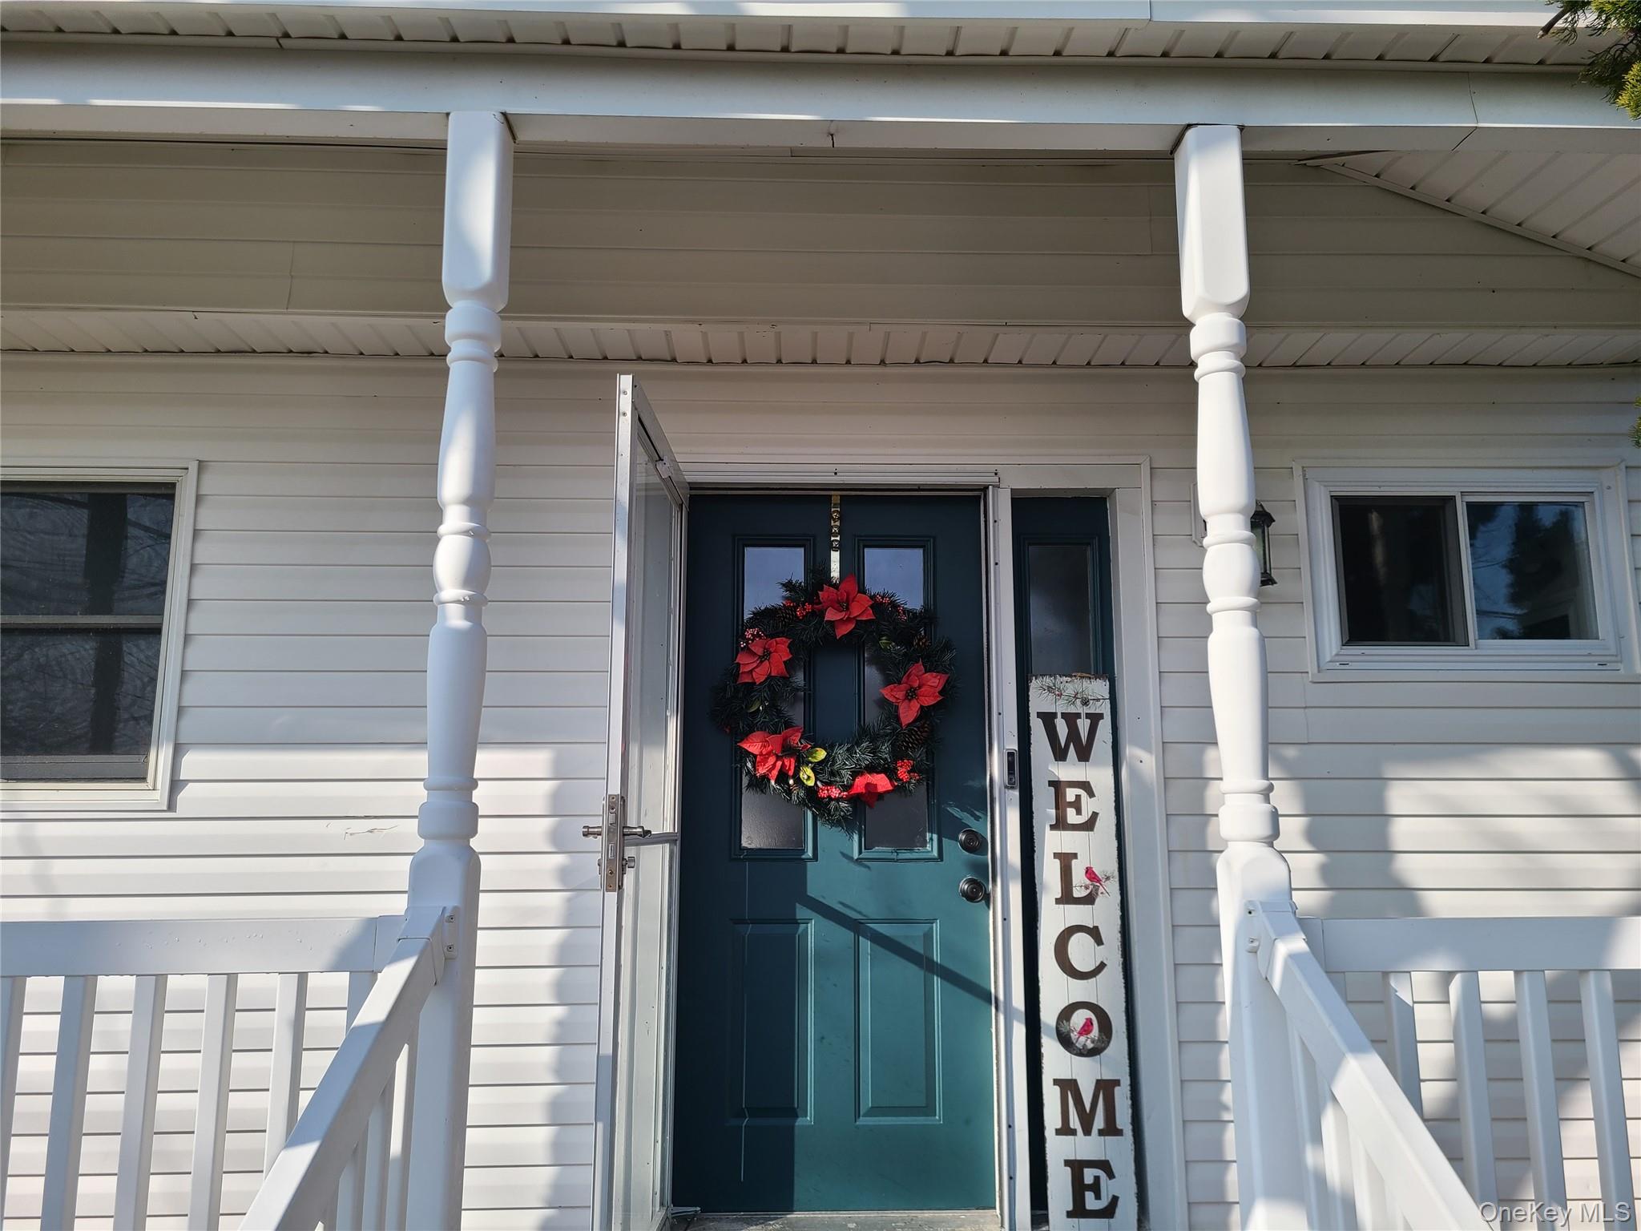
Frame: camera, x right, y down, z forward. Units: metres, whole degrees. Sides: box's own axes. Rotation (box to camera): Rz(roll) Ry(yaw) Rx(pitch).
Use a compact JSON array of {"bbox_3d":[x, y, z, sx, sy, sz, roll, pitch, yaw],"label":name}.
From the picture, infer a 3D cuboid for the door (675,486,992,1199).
[{"bbox_3d":[0.036,0.628,3.522,0.910,2.020,0.050,0,-10,-2],"label":"door"}]

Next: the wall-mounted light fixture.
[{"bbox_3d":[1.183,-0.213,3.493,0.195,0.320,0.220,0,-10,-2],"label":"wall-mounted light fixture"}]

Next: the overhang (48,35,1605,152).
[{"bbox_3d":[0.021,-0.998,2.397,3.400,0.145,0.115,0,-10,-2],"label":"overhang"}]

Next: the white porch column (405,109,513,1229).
[{"bbox_3d":[-0.647,0.268,2.148,0.097,2.440,0.097,0,-10,-2],"label":"white porch column"}]

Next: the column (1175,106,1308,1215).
[{"bbox_3d":[0.753,0.274,2.184,0.097,2.440,0.097,0,-10,-2],"label":"column"}]

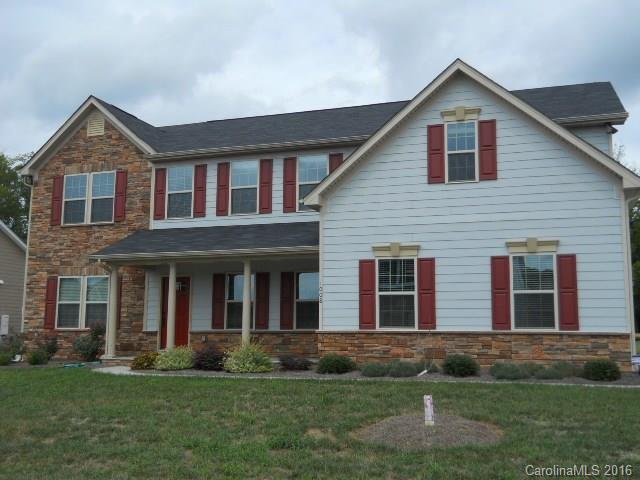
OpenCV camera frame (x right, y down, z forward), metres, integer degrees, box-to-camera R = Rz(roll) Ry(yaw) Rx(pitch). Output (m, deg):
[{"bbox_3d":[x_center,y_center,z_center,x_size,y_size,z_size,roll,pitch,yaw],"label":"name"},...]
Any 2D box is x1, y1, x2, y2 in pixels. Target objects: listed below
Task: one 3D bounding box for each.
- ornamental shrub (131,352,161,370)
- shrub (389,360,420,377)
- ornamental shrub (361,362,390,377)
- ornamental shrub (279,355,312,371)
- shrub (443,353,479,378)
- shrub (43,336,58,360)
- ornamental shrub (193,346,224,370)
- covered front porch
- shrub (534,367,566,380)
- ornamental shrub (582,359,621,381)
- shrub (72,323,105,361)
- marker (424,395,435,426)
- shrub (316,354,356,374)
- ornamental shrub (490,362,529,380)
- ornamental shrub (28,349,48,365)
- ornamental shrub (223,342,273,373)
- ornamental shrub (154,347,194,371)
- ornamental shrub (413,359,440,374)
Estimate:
[{"bbox_3d":[-3.914,2.731,15.346,0.718,0.415,0.682,-2,-8,17],"label":"ornamental shrub"},{"bbox_3d":[1.640,2.544,13.515,0.612,0.326,0.582,-2,-8,17],"label":"shrub"},{"bbox_3d":[1.119,2.593,13.672,0.620,0.290,0.589,-2,-8,17],"label":"ornamental shrub"},{"bbox_3d":[-0.537,2.672,14.961,0.744,0.332,0.600,-2,-8,17],"label":"ornamental shrub"},{"bbox_3d":[2.730,2.438,13.291,0.699,0.427,0.664,-2,-8,17],"label":"shrub"},{"bbox_3d":[-7.659,3.084,19.393,0.453,0.691,0.450,-2,-8,17],"label":"shrub"},{"bbox_3d":[-2.550,2.710,15.741,0.690,0.559,0.650,0,-7,0],"label":"ornamental shrub"},{"bbox_3d":[-2.597,1.278,17.450,6.230,3.670,2.350,-2,-8,17],"label":"covered front porch"},{"bbox_3d":[4.266,2.468,12.702,0.557,0.235,0.500,-2,-8,17],"label":"shrub"},{"bbox_3d":[5.192,2.383,12.583,0.708,0.383,0.680,-2,-8,17],"label":"ornamental shrub"},{"bbox_3d":[-6.436,2.814,18.942,0.886,1.051,0.850,-2,-8,17],"label":"shrub"},{"bbox_3d":[1.297,2.022,8.100,0.100,0.361,0.050,-1,-8,12],"label":"marker"},{"bbox_3d":[0.338,2.553,14.030,0.820,0.410,0.779,0,-8,0],"label":"shrub"},{"bbox_3d":[3.595,2.482,12.962,0.720,0.318,0.600,-2,-8,17],"label":"ornamental shrub"},{"bbox_3d":[-7.342,3.046,17.811,0.599,0.443,0.599,-2,-8,17],"label":"ornamental shrub"},{"bbox_3d":[-1.551,2.564,14.835,1.084,0.640,0.976,-2,-8,17],"label":"ornamental shrub"},{"bbox_3d":[-3.412,2.762,16.002,0.935,0.535,0.800,-2,-8,17],"label":"ornamental shrub"},{"bbox_3d":[2.128,2.544,13.731,0.542,0.311,0.542,-2,-8,17],"label":"ornamental shrub"}]

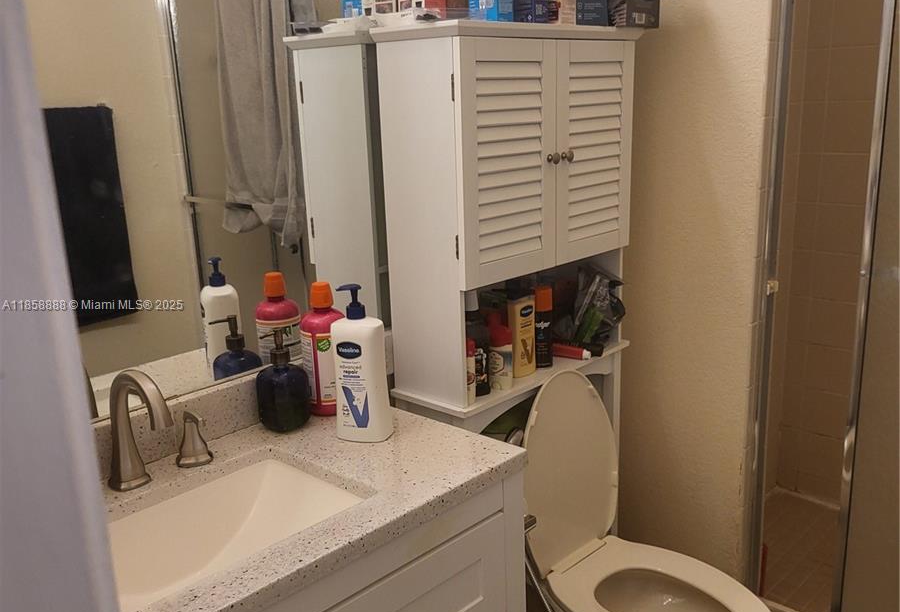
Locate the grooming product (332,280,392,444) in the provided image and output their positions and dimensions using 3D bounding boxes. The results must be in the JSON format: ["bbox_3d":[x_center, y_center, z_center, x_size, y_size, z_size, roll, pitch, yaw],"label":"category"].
[{"bbox_3d":[-0.154,0.093,1.397,0.089,0.262,0.058,1,15,12],"label":"grooming product"}]

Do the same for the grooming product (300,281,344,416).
[{"bbox_3d":[-0.227,0.078,1.519,0.084,0.248,0.084,-2,14,1],"label":"grooming product"}]

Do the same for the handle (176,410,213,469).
[{"bbox_3d":[-0.420,0.212,1.356,0.059,0.085,0.059,11,19,43],"label":"handle"}]

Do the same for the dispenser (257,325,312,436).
[{"bbox_3d":[-0.295,0.127,1.457,0.093,0.177,0.094,-2,14,1],"label":"dispenser"}]

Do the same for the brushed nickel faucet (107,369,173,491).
[{"bbox_3d":[-0.456,0.185,1.220,0.163,0.194,0.053,11,20,42],"label":"brushed nickel faucet"}]

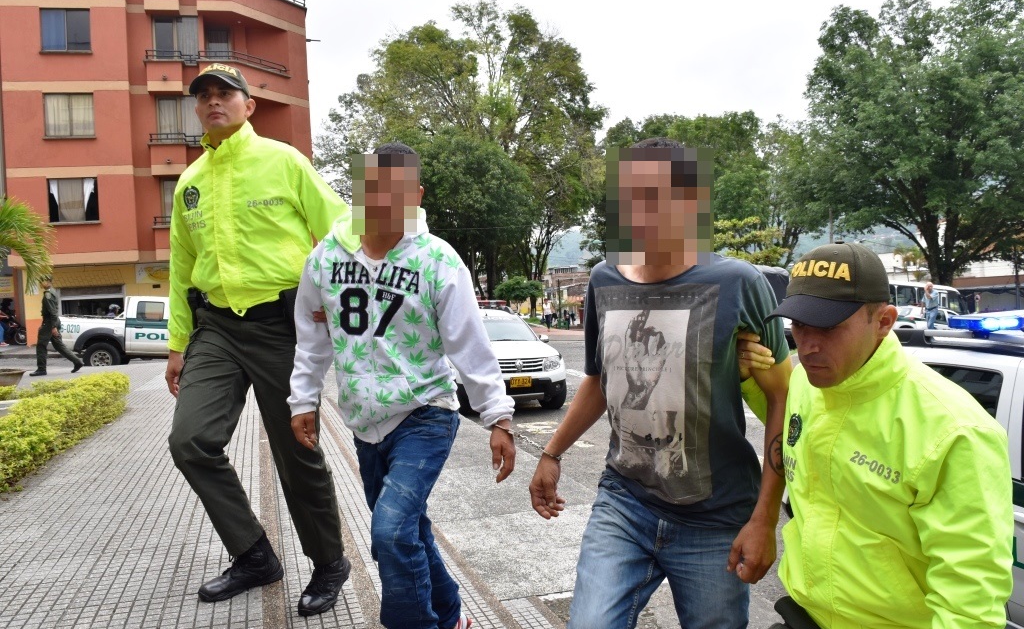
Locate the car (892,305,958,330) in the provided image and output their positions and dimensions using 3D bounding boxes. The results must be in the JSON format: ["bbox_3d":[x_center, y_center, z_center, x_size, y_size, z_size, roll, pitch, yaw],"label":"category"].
[{"bbox_3d":[16.300,0.460,29.500,4.200,1.480,1.720,-3,0,-15],"label":"car"}]

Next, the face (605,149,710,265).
[{"bbox_3d":[0.329,-0.246,1.700,0.180,0.250,0.210,-3,0,36],"label":"face"}]

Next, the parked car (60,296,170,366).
[{"bbox_3d":[-7.600,0.500,17.500,5.050,1.750,1.830,-1,0,-10],"label":"parked car"}]

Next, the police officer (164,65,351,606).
[{"bbox_3d":[-0.812,0.081,2.500,0.580,1.750,0.460,-3,0,16],"label":"police officer"}]

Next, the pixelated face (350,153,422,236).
[{"bbox_3d":[-0.338,-0.336,2.100,0.170,0.235,0.200,-3,0,18],"label":"pixelated face"}]

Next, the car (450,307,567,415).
[{"bbox_3d":[-0.420,0.700,13.800,1.880,1.820,4.320,-3,0,-15],"label":"car"}]

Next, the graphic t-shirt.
[{"bbox_3d":[0.395,0.173,1.770,0.430,0.600,0.270,-3,0,31],"label":"graphic t-shirt"}]

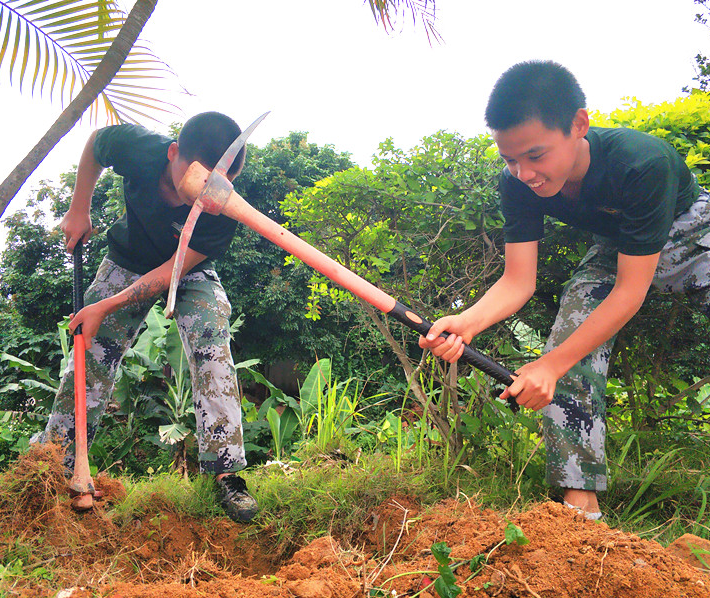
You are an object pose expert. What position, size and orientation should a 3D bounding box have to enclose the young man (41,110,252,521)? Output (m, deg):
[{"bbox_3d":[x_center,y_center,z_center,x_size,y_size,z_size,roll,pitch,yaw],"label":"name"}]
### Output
[{"bbox_3d":[-0.730,0.070,2.150,0.800,1.340,0.680,1,-6,-7],"label":"young man"}]

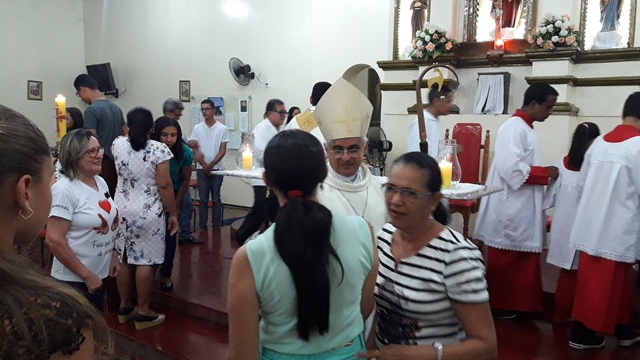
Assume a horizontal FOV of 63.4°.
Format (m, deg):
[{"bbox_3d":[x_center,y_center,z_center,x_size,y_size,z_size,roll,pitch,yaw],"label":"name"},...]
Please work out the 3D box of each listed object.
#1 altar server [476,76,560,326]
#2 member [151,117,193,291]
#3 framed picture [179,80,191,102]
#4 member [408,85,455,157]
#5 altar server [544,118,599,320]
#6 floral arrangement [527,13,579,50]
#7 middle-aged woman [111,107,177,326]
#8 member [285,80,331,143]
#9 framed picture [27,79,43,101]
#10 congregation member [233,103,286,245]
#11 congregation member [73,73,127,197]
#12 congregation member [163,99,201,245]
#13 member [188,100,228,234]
[{"bbox_3d":[1.424,0.168,3.761,0.540,1.700,0.500,3,7,15],"label":"altar server"},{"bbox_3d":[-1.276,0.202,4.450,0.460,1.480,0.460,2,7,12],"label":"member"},{"bbox_3d":[-2.464,-1.613,9.433,0.310,0.385,0.030,6,9,35],"label":"framed picture"},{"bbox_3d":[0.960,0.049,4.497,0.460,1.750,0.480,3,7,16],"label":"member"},{"bbox_3d":[1.893,0.313,3.850,0.450,1.460,0.360,4,8,29],"label":"altar server"},{"bbox_3d":[2.489,-1.590,5.543,0.490,0.370,0.340,5,8,33],"label":"floral arrangement"},{"bbox_3d":[-1.364,0.277,4.000,0.500,1.670,0.420,4,8,25],"label":"middle-aged woman"},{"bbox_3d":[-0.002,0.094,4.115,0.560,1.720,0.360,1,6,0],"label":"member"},{"bbox_3d":[-6.088,-1.906,11.059,0.030,0.430,0.330,5,8,33],"label":"framed picture"},{"bbox_3d":[-0.684,-0.080,5.950,0.620,1.680,0.520,0,7,0],"label":"congregation member"},{"bbox_3d":[-2.110,-0.105,5.000,0.400,1.820,0.500,5,9,34],"label":"congregation member"},{"bbox_3d":[-1.608,-0.107,6.100,0.480,1.680,0.500,0,7,-6],"label":"congregation member"},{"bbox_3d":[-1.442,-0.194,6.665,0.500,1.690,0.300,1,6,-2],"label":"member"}]

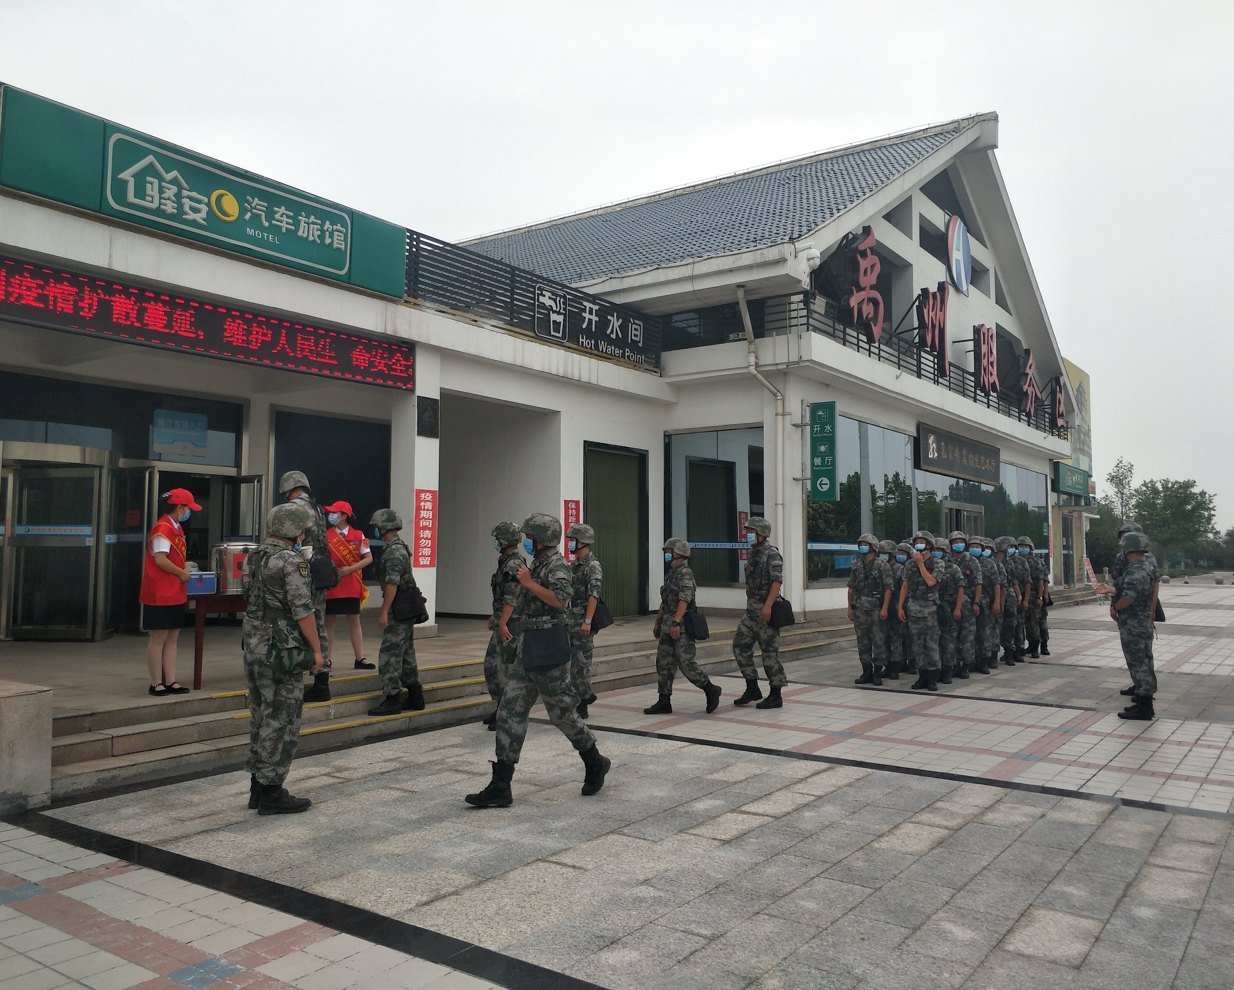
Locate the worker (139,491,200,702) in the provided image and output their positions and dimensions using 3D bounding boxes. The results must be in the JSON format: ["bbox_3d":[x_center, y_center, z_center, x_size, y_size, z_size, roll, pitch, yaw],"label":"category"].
[{"bbox_3d":[-3.535,0.770,7.530,0.390,1.630,0.430,1,-3,-7],"label":"worker"}]

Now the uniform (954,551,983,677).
[{"bbox_3d":[4.265,1.419,11.734,0.500,1.427,0.320,-2,-4,37],"label":"uniform"}]

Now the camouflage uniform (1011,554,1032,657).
[{"bbox_3d":[5.800,1.590,13.800,0.470,1.460,0.340,-2,-4,36],"label":"camouflage uniform"}]

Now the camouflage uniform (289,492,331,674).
[{"bbox_3d":[-2.601,0.740,8.000,0.380,1.500,0.470,-3,-5,37],"label":"camouflage uniform"}]

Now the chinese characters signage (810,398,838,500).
[{"bbox_3d":[3.251,-0.694,15.103,0.440,1.580,0.120,-2,-4,37],"label":"chinese characters signage"}]

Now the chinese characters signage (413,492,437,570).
[{"bbox_3d":[-2.602,0.457,13.000,0.030,1.070,0.400,-3,-5,37],"label":"chinese characters signage"}]

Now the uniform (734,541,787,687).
[{"bbox_3d":[1.419,1.164,9.400,0.420,1.460,0.460,2,-5,-28],"label":"uniform"}]

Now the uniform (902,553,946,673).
[{"bbox_3d":[3.540,1.351,11.000,0.490,1.360,0.310,-2,-4,30],"label":"uniform"}]

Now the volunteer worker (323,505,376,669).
[{"bbox_3d":[-2.660,0.887,9.420,0.500,1.640,0.360,1,-4,-12],"label":"volunteer worker"}]

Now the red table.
[{"bbox_3d":[-3.304,1.250,8.429,0.560,0.770,1.200,-3,-5,37],"label":"red table"}]

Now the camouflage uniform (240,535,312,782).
[{"bbox_3d":[-2.022,0.988,5.690,0.360,1.430,0.460,3,-4,-40],"label":"camouflage uniform"}]

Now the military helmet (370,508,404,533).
[{"bbox_3d":[-2.019,0.221,8.350,0.270,0.200,0.235,-2,-4,17],"label":"military helmet"}]

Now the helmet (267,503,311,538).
[{"bbox_3d":[-1.968,0.152,5.740,0.270,0.215,0.240,3,-4,-40],"label":"helmet"}]

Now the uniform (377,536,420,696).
[{"bbox_3d":[-1.877,1.030,8.164,0.330,1.361,0.480,0,-3,5],"label":"uniform"}]

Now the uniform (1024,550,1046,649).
[{"bbox_3d":[6.147,1.519,14.134,0.500,1.400,0.320,-2,-4,37],"label":"uniform"}]

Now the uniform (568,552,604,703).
[{"bbox_3d":[-0.286,1.222,8.812,0.320,1.383,0.470,2,-3,-22],"label":"uniform"}]

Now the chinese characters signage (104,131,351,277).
[{"bbox_3d":[-4.074,-3.061,10.290,0.130,0.820,2.830,-2,-4,37],"label":"chinese characters signage"}]

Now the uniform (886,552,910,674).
[{"bbox_3d":[3.346,1.429,11.606,0.500,1.411,0.320,-2,-4,37],"label":"uniform"}]

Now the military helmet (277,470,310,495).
[{"bbox_3d":[-2.819,-0.112,8.300,0.270,0.205,0.240,-2,-4,30],"label":"military helmet"}]

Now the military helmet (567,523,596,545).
[{"bbox_3d":[-0.324,0.357,8.812,0.270,0.190,0.240,2,-3,-22],"label":"military helmet"}]

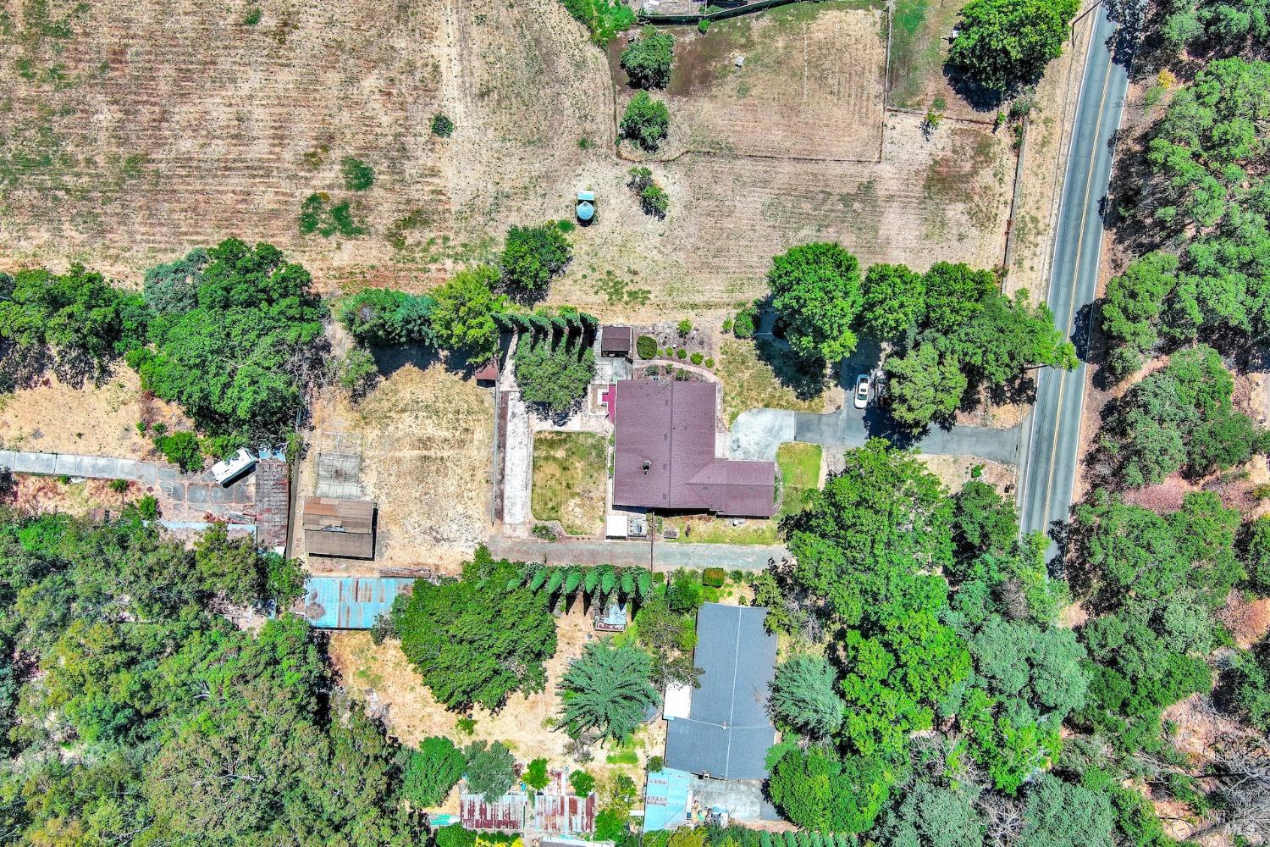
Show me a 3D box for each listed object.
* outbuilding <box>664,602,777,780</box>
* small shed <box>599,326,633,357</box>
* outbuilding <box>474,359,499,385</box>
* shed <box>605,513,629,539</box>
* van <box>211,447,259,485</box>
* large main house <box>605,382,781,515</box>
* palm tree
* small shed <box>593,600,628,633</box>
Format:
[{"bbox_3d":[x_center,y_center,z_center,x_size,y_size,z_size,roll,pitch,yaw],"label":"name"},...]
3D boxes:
[{"bbox_3d":[11.949,36.319,139.650,13.640,4.700,23.220,5,90,0],"label":"outbuilding"},{"bbox_3d":[-2.466,-11.517,140.550,3.730,2.900,3.250,1,90,0],"label":"small shed"},{"bbox_3d":[-20.393,-7.452,140.650,2.980,2.700,3.050,1,90,0],"label":"outbuilding"},{"bbox_3d":[-2.373,14.034,140.850,2.780,2.300,2.780,1,90,0],"label":"shed"},{"bbox_3d":[-54.854,5.706,140.700,5.340,2.600,2.330,-34,90,0],"label":"van"},{"bbox_3d":[8.323,3.486,139.600,21.750,4.800,18.040,1,90,0],"label":"large main house"},{"bbox_3d":[-3.628,35.484,137.000,13.190,10.000,13.190,0,90,0],"label":"palm tree"},{"bbox_3d":[-3.247,26.385,140.600,4.190,2.800,3.990,4,90,0],"label":"small shed"}]

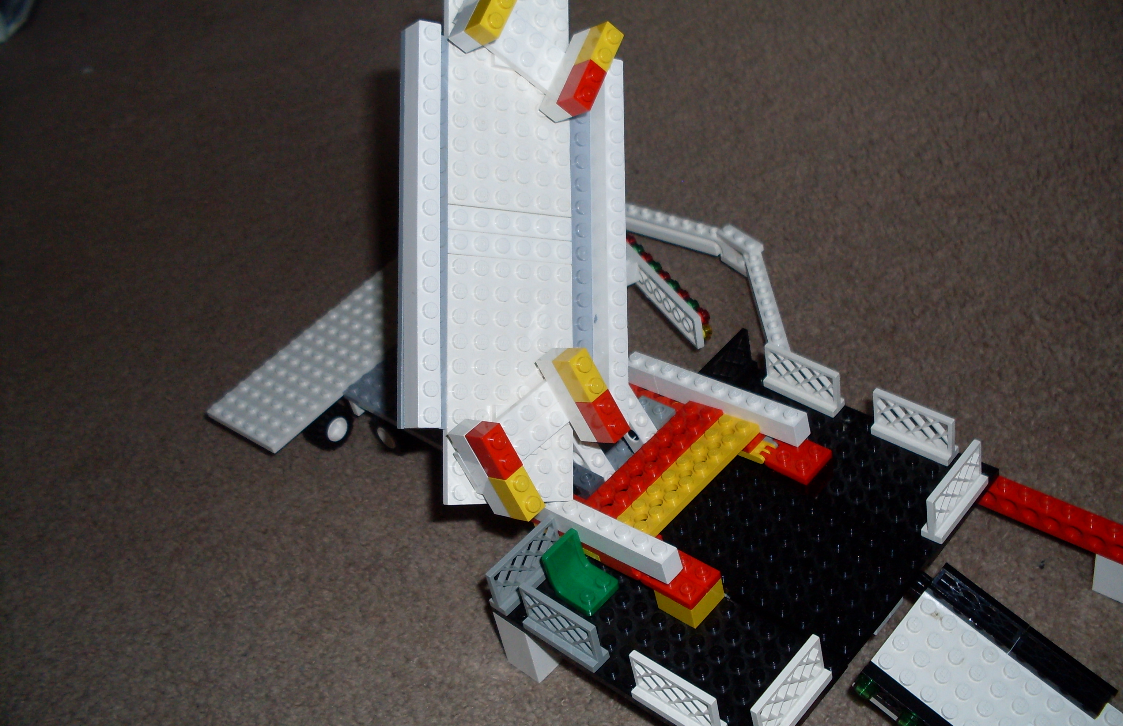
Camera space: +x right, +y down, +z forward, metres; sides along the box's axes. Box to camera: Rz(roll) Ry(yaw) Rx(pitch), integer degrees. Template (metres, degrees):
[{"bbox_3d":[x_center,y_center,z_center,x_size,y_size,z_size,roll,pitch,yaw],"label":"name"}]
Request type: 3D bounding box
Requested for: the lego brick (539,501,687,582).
[{"bbox_3d":[0.013,0.057,0.420,0.065,0.011,0.008,21,51,41],"label":"lego brick"}]

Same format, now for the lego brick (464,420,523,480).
[{"bbox_3d":[-0.020,0.027,0.381,0.008,0.016,0.011,-41,23,-28],"label":"lego brick"}]

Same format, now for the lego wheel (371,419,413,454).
[{"bbox_3d":[-0.073,0.030,0.546,0.021,0.021,0.012,24,52,36],"label":"lego wheel"}]

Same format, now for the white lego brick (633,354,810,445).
[{"bbox_3d":[0.056,0.012,0.456,0.079,0.011,0.008,21,51,41],"label":"white lego brick"}]

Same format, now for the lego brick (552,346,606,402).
[{"bbox_3d":[0.007,0.004,0.397,0.008,0.016,0.011,-41,23,-28],"label":"lego brick"}]

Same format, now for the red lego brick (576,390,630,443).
[{"bbox_3d":[0.014,0.018,0.412,0.008,0.016,0.011,-40,20,-31],"label":"red lego brick"}]

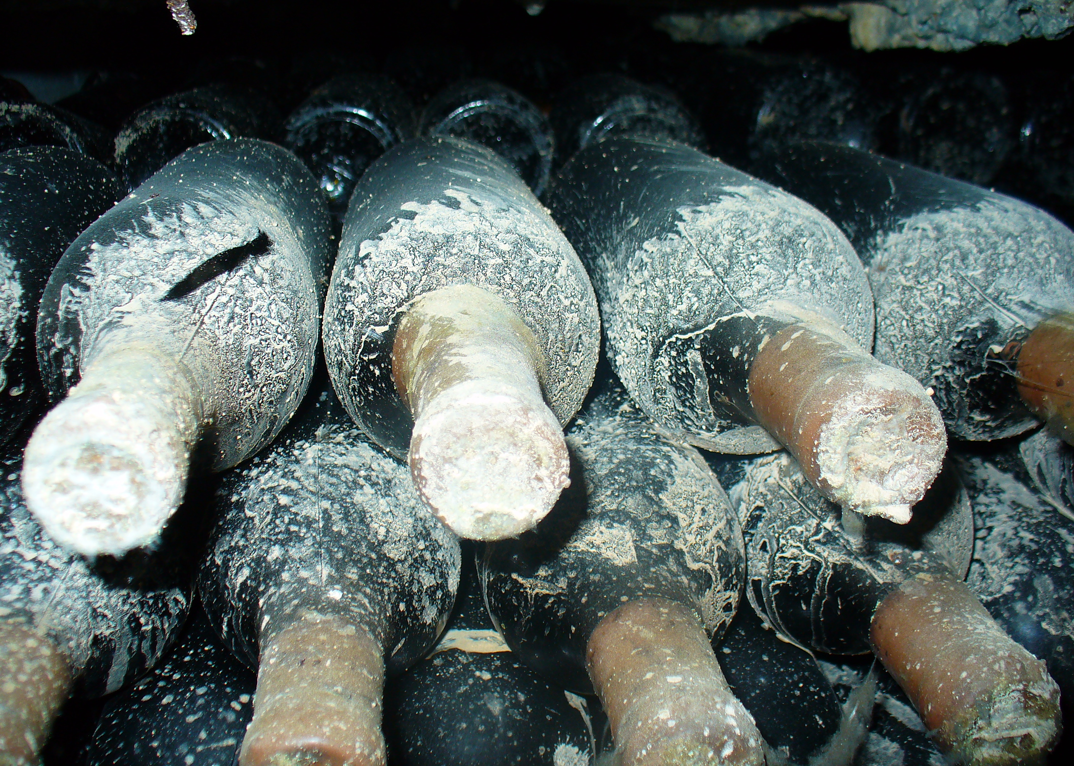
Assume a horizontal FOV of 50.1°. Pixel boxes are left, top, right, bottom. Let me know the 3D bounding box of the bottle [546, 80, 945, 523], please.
[{"bbox_3d":[0.058,-0.029,0.385,0.080,0.080,0.290,-2,18,-6],"label":"bottle"}]

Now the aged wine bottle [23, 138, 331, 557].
[{"bbox_3d":[-0.112,-0.024,0.377,0.080,0.080,0.290,-3,19,-7],"label":"aged wine bottle"}]

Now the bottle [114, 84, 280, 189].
[{"bbox_3d":[-0.236,-0.179,0.843,0.080,0.080,0.290,-2,18,-6],"label":"bottle"}]

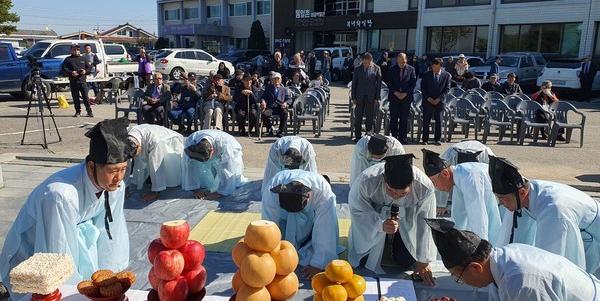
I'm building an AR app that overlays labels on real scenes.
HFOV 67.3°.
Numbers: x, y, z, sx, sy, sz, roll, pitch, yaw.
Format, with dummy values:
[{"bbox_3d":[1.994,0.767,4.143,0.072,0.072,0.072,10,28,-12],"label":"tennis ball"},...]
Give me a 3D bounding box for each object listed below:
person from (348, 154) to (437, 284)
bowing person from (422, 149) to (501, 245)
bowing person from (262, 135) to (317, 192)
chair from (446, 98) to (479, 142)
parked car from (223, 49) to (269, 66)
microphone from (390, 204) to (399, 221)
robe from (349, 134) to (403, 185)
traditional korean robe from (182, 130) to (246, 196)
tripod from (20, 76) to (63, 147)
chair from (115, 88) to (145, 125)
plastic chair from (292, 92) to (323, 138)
[{"bbox_3d":[0.682,0.448,3.447,0.630,0.870,0.830,2,12,3],"label":"person"},{"bbox_3d":[1.553,0.404,4.017,0.880,0.750,0.580,-8,15,-37],"label":"bowing person"},{"bbox_3d":[-0.122,0.112,5.240,0.600,0.640,1.000,1,12,0],"label":"bowing person"},{"bbox_3d":[3.161,-0.601,8.771,0.560,0.790,0.560,3,12,10],"label":"chair"},{"bbox_3d":[-4.441,-6.801,34.958,1.850,1.680,4.650,13,17,43],"label":"parked car"},{"bbox_3d":[0.635,0.481,2.995,0.052,0.230,0.052,5,6,-1],"label":"microphone"},{"bbox_3d":[0.847,0.142,5.191,0.620,0.650,0.850,2,12,3],"label":"robe"},{"bbox_3d":[-0.972,0.104,5.191,0.580,0.640,0.820,5,13,17],"label":"traditional korean robe"},{"bbox_3d":[-4.286,-0.668,7.519,0.620,1.180,0.620,-11,17,-44],"label":"tripod"},{"bbox_3d":[-3.766,-1.043,10.257,0.560,0.790,0.560,3,12,11],"label":"chair"},{"bbox_3d":[0.171,-0.715,9.070,0.570,0.800,0.550,3,12,6],"label":"plastic chair"}]

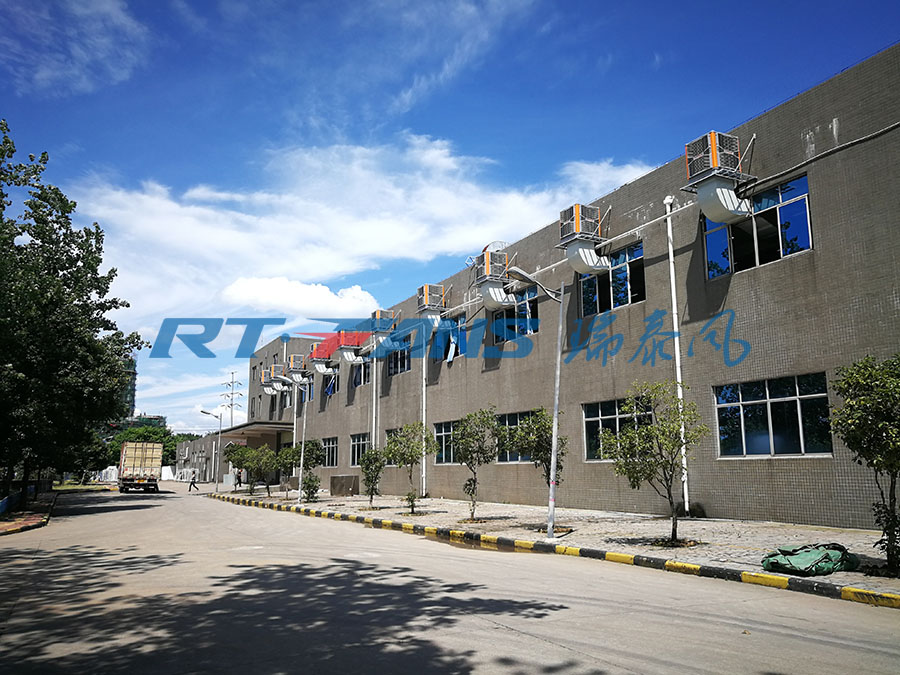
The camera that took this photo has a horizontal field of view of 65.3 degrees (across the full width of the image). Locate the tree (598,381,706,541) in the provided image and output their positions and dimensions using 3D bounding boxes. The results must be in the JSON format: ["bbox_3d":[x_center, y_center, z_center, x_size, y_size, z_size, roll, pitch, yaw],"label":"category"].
[{"bbox_3d":[4.155,2.500,14.302,2.172,3.178,2.063,-3,-11,17],"label":"tree"}]

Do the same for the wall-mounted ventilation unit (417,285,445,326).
[{"bbox_3d":[-0.819,-1.490,37.160,1.478,2.251,1.142,5,-12,-27],"label":"wall-mounted ventilation unit"}]

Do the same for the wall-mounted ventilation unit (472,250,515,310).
[{"bbox_3d":[2.115,-2.393,31.551,1.877,2.394,1.292,6,-12,-27],"label":"wall-mounted ventilation unit"}]

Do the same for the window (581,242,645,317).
[{"bbox_3d":[5.881,-2.035,25.834,0.150,2.150,3.646,5,-12,-27],"label":"window"}]

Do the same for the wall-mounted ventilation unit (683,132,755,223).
[{"bbox_3d":[7.932,-4.500,20.675,1.877,2.394,1.292,6,-12,-27],"label":"wall-mounted ventilation unit"}]

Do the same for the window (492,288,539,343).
[{"bbox_3d":[2.917,-0.969,31.425,0.150,2.150,3.629,5,-12,-27],"label":"window"}]

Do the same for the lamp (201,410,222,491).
[{"bbox_3d":[-17.186,8.163,50.718,1.537,5.984,0.299,6,-12,-27],"label":"lamp"}]

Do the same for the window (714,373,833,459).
[{"bbox_3d":[8.521,2.173,18.736,0.150,2.050,3.504,6,-12,-27],"label":"window"}]

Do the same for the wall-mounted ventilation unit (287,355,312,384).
[{"bbox_3d":[-12.613,2.750,59.409,1.478,2.251,1.142,5,-12,-27],"label":"wall-mounted ventilation unit"}]

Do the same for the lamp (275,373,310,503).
[{"bbox_3d":[-7.513,4.671,32.692,1.537,5.984,0.299,6,-12,-27],"label":"lamp"}]

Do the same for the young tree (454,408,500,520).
[{"bbox_3d":[0.797,3.660,20.234,1.333,3.106,1.266,0,-11,2],"label":"young tree"}]

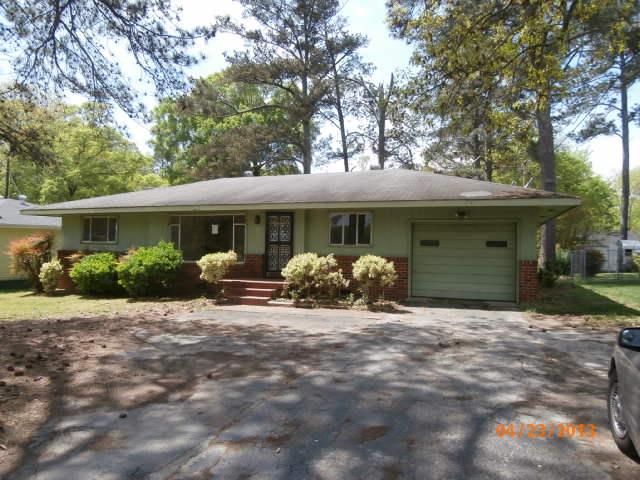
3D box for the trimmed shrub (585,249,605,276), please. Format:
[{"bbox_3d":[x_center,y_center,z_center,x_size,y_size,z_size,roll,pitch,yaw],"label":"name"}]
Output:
[{"bbox_3d":[12.868,1.069,20.800,0.850,1.250,0.850,0,-1,20],"label":"trimmed shrub"}]

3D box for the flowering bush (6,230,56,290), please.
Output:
[{"bbox_3d":[-11.065,0.800,16.900,1.700,2.280,1.650,0,-1,20],"label":"flowering bush"}]

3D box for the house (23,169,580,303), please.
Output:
[{"bbox_3d":[-0.865,-0.477,18.921,19.110,4.680,10.570,0,-1,20],"label":"house"}]

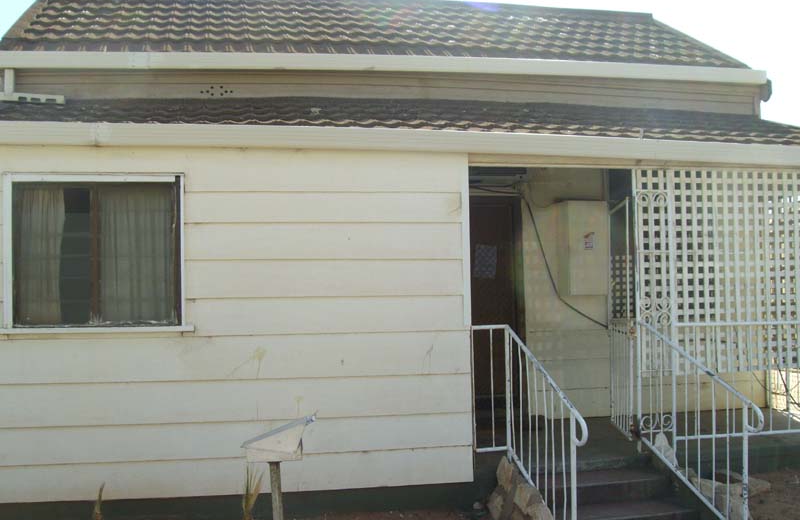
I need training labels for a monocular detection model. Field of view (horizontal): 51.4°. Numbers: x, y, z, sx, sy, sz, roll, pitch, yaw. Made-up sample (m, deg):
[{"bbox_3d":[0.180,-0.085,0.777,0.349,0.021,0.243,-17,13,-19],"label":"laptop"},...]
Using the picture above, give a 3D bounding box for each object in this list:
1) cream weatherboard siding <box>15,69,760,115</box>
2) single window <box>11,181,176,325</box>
[{"bbox_3d":[0.060,-1.506,7.423,6.724,0.304,0.080,-1,-2,-8],"label":"cream weatherboard siding"},{"bbox_3d":[-2.074,-0.040,5.722,1.121,1.003,0.080,-1,-2,-8],"label":"single window"}]

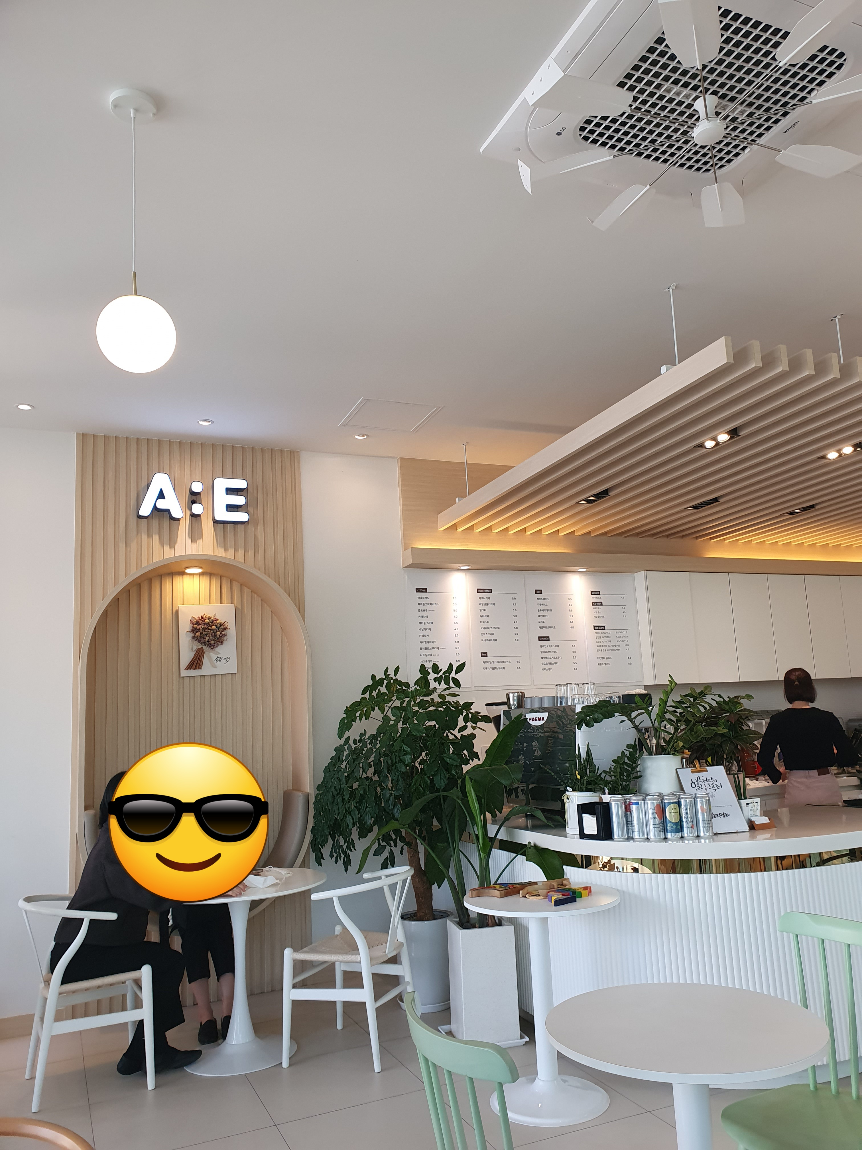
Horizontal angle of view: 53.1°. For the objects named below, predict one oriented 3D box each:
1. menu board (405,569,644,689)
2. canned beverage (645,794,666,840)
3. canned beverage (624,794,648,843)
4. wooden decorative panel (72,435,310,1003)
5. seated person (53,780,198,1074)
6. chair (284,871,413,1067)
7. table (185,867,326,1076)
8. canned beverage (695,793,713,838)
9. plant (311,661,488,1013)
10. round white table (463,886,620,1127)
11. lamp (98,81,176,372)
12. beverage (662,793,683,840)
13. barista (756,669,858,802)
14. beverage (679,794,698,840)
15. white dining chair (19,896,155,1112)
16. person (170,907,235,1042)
[{"bbox_3d":[0.677,0.360,5.773,1.790,0.755,0.030,1,-11,-24],"label":"menu board"},{"bbox_3d":[0.883,0.953,3.405,0.066,0.168,0.066,-3,-9,0],"label":"canned beverage"},{"bbox_3d":[0.815,0.958,3.410,0.066,0.168,0.066,-3,-9,0],"label":"canned beverage"},{"bbox_3d":[-1.313,0.746,4.818,1.275,3.085,0.120,1,-11,-24],"label":"wooden decorative panel"},{"bbox_3d":[-1.336,1.537,3.893,0.720,1.250,0.470,1,-10,-24],"label":"seated person"},{"bbox_3d":[-0.319,1.711,3.826,0.530,0.750,0.550,-7,-10,23],"label":"chair"},{"bbox_3d":[-0.862,1.766,3.892,0.800,0.722,0.800,-3,-10,-1],"label":"table"},{"bbox_3d":[1.089,0.961,3.447,0.065,0.166,0.065,-6,-10,16],"label":"canned beverage"},{"bbox_3d":[-0.152,1.343,4.571,0.900,1.730,0.850,-3,-9,0],"label":"plant"},{"bbox_3d":[0.422,1.580,3.226,0.605,0.727,0.605,-3,-10,-1],"label":"round white table"},{"bbox_3d":[-0.778,-0.899,2.270,0.200,0.765,0.200,1,-11,-24],"label":"lamp"},{"bbox_3d":[0.954,0.949,3.402,0.066,0.168,0.066,-3,-9,0],"label":"beverage"},{"bbox_3d":[2.175,1.334,4.868,0.540,1.610,0.400,-6,-10,21],"label":"barista"},{"bbox_3d":[1.031,0.966,3.455,0.065,0.166,0.065,-6,-10,15],"label":"beverage"},{"bbox_3d":[-1.471,1.747,3.669,0.530,0.750,0.550,2,-11,-28],"label":"white dining chair"},{"bbox_3d":[-1.150,1.611,4.374,0.460,1.240,0.700,1,-10,-21],"label":"person"}]

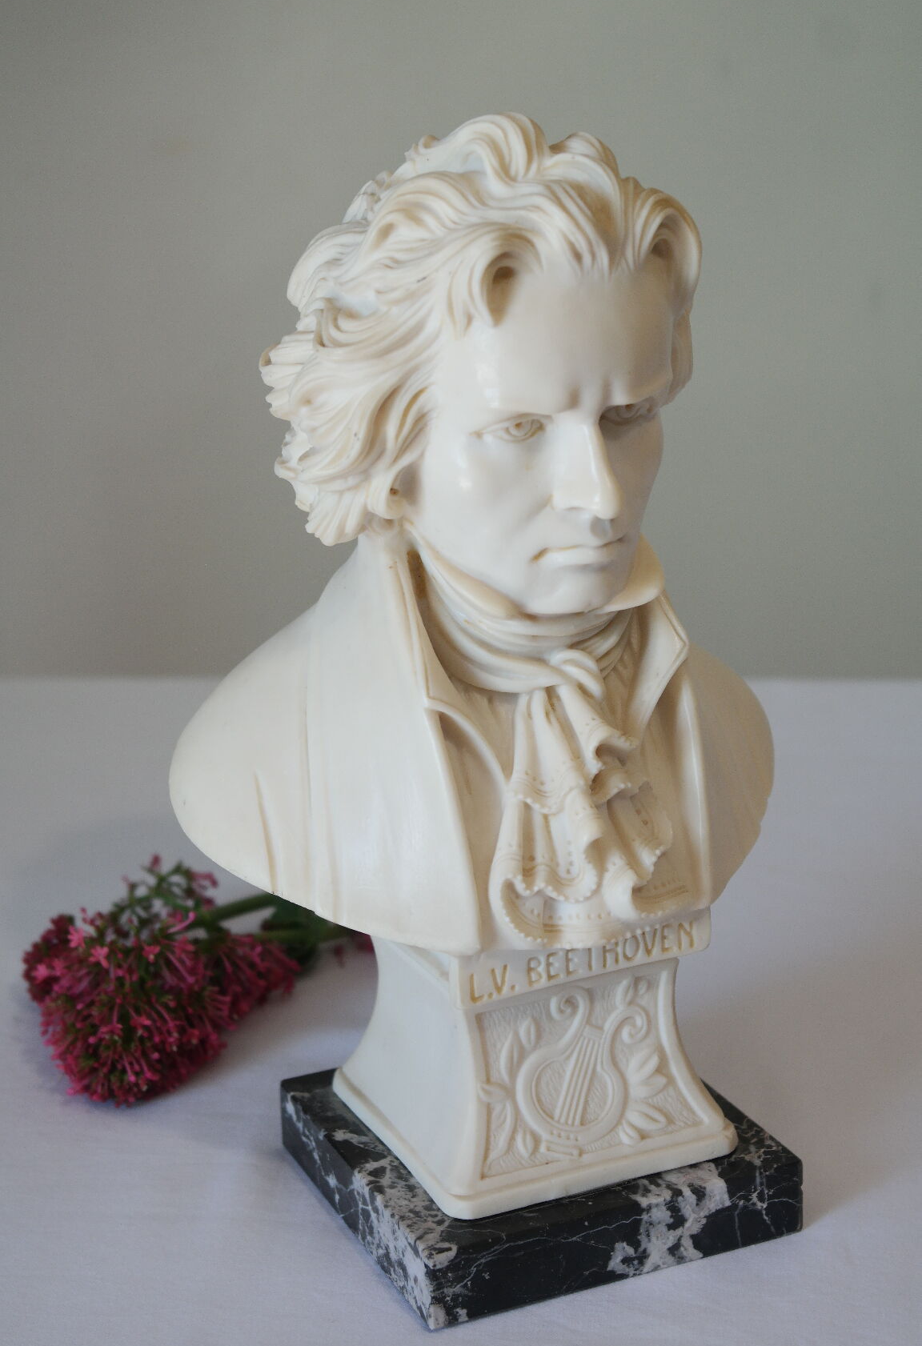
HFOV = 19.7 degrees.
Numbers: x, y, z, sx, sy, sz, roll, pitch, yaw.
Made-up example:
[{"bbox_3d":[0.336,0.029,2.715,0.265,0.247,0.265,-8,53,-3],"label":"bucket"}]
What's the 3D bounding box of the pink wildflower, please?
[{"bbox_3d":[-0.089,0.095,0.800,0.071,0.048,0.083,6,21,23],"label":"pink wildflower"}]

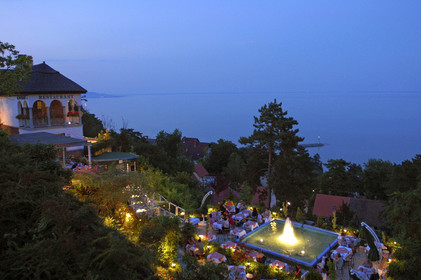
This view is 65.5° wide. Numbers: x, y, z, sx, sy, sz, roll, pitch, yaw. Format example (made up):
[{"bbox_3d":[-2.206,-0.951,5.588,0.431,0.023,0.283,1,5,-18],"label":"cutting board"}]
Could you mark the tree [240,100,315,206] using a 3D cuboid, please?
[{"bbox_3d":[7.885,1.895,40.000,8.300,13.500,8.300,0,8,0],"label":"tree"}]

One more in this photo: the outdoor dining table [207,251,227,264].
[{"bbox_3d":[0.446,8.764,23.615,0.950,0.760,1.050,-8,12,-44],"label":"outdoor dining table"}]

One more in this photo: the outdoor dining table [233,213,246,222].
[{"bbox_3d":[2.699,7.635,31.265,0.950,0.760,1.150,7,11,40],"label":"outdoor dining table"}]

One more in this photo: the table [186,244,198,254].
[{"bbox_3d":[-1.345,8.570,24.928,0.950,0.760,0.950,7,11,40],"label":"table"}]

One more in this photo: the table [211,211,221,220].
[{"bbox_3d":[0.562,7.559,31.775,1.000,0.760,0.950,0,8,0],"label":"table"}]

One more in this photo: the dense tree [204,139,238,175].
[{"bbox_3d":[2.521,4.011,75.000,7.800,9.200,7.800,0,8,0],"label":"dense tree"}]

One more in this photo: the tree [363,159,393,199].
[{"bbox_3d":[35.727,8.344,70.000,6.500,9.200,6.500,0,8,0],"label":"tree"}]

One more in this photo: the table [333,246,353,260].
[{"bbox_3d":[9.812,8.660,24.322,0.950,0.760,1.300,7,11,40],"label":"table"}]

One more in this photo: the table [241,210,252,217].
[{"bbox_3d":[3.572,7.489,32.248,0.950,0.760,1.150,7,11,40],"label":"table"}]

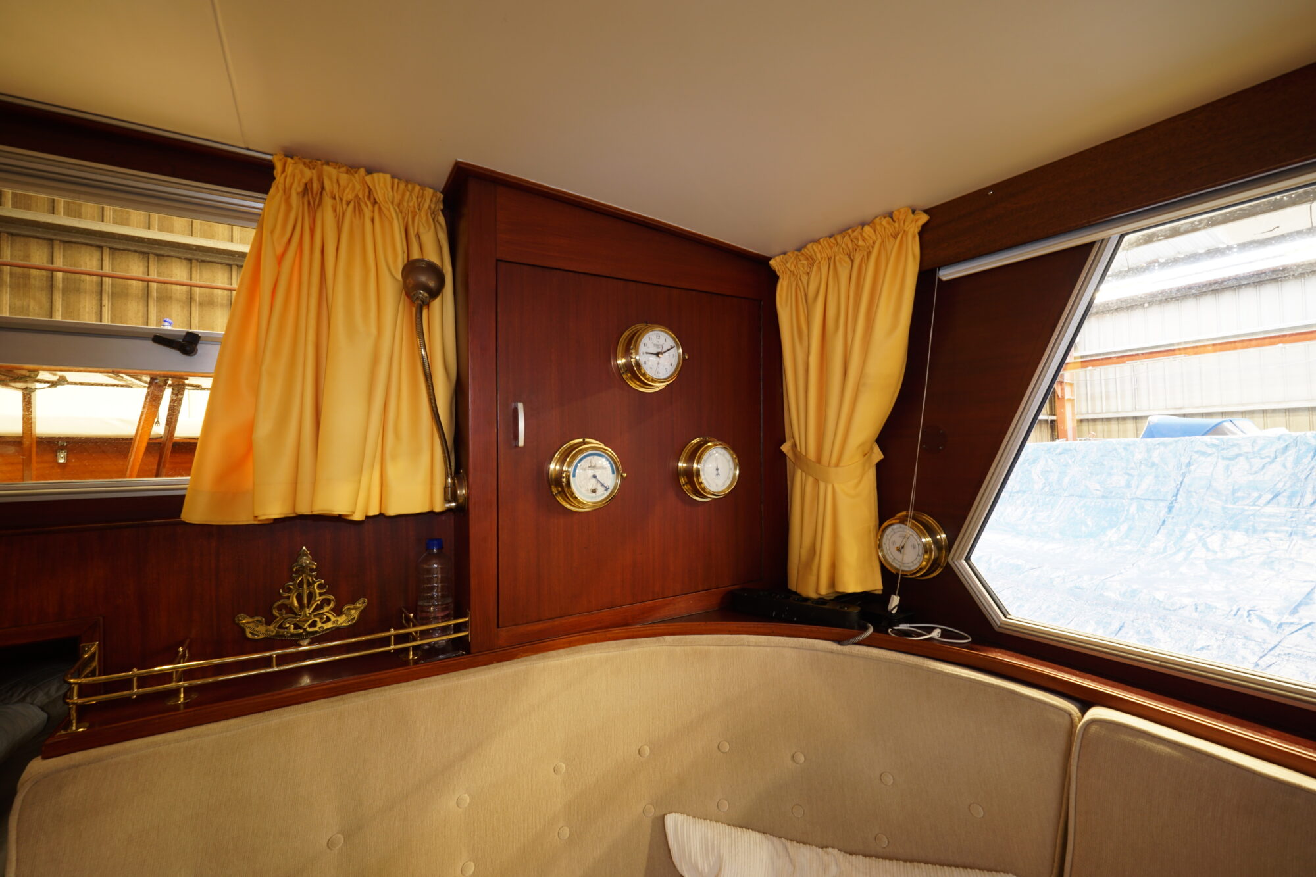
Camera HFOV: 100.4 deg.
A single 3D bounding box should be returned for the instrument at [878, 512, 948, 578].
[{"bbox_3d":[0.534,0.228,1.166,0.054,0.150,0.150,-8,4,-29],"label":"instrument"}]

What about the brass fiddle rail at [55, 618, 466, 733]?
[{"bbox_3d":[-0.619,0.358,0.936,0.555,0.080,0.125,0,0,-30],"label":"brass fiddle rail"}]

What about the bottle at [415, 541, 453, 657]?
[{"bbox_3d":[-0.427,0.296,1.055,0.065,0.210,0.065,0,0,-30],"label":"bottle"}]

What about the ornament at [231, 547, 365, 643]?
[{"bbox_3d":[-0.648,0.290,1.006,0.200,0.180,0.025,0,0,-30],"label":"ornament"}]

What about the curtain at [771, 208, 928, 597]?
[{"bbox_3d":[0.424,-0.035,1.215,0.110,0.815,0.400,0,0,-30],"label":"curtain"}]

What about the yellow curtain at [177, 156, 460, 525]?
[{"bbox_3d":[-0.590,-0.180,0.999,0.420,0.635,0.085,0,0,-30],"label":"yellow curtain"}]

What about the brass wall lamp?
[{"bbox_3d":[-0.426,-0.100,1.042,0.110,0.485,0.085,0,0,-30],"label":"brass wall lamp"}]

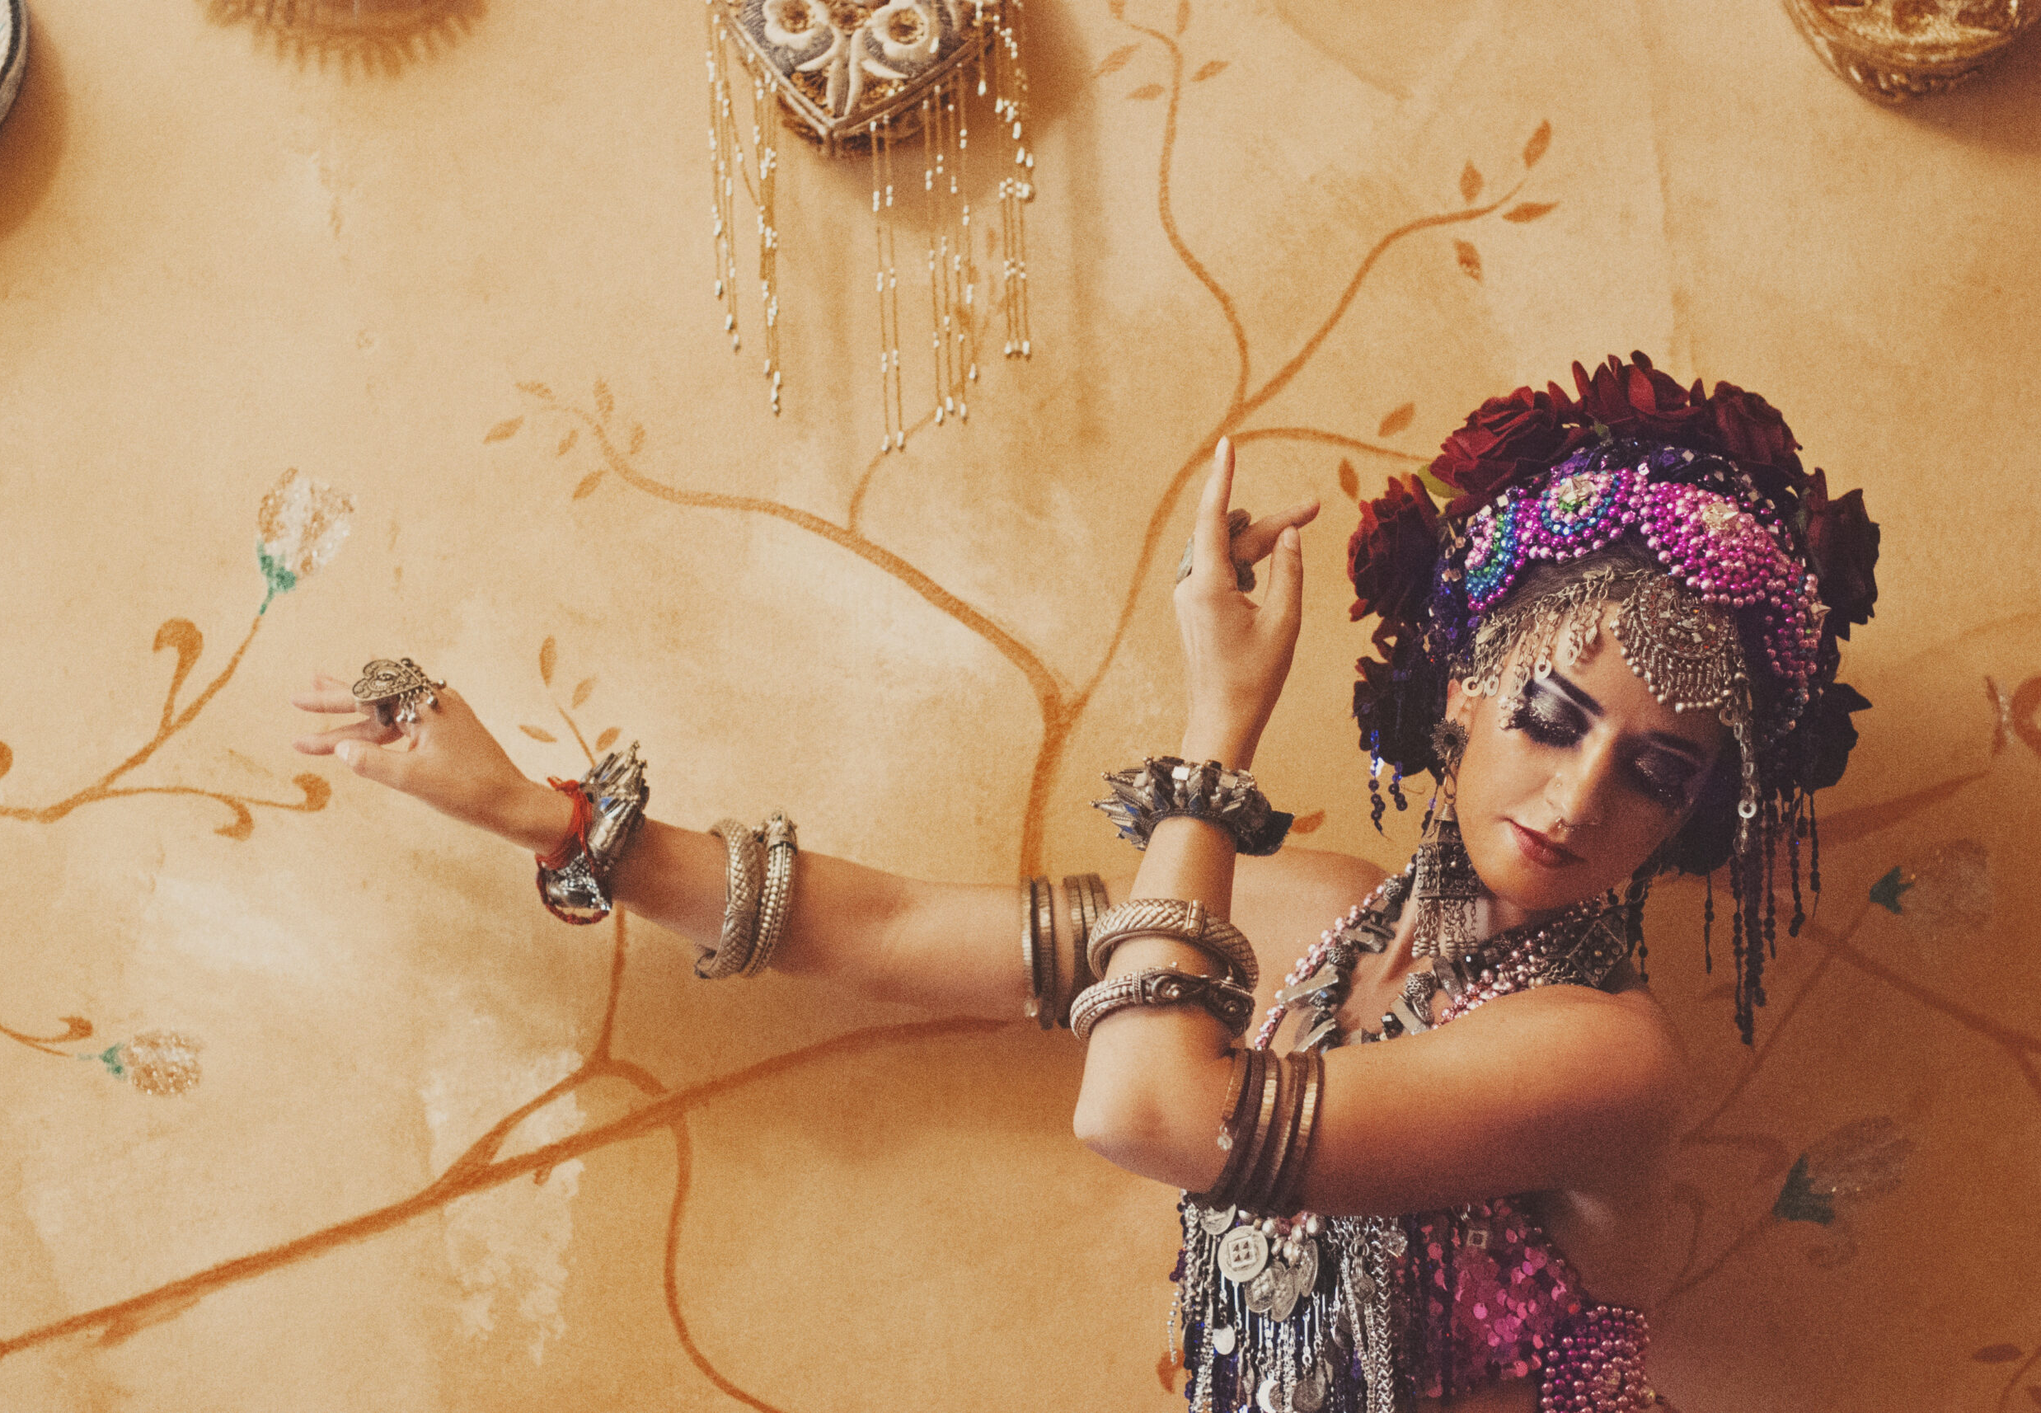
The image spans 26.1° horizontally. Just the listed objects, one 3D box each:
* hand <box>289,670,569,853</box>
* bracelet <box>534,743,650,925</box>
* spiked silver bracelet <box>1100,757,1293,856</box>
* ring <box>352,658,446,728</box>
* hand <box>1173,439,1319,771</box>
[{"bbox_3d":[-0.307,0.025,2.290,0.160,0.065,0.085,22,0,-13],"label":"hand"},{"bbox_3d":[-0.225,0.067,2.310,0.042,0.092,0.095,18,6,-16],"label":"bracelet"},{"bbox_3d":[0.087,0.051,2.220,0.100,0.034,0.095,7,-16,2],"label":"spiked silver bracelet"},{"bbox_3d":[-0.322,-0.007,2.280,0.044,0.026,0.034,-5,36,1],"label":"ring"},{"bbox_3d":[0.114,-0.051,2.220,0.070,0.165,0.080,3,-5,-30],"label":"hand"}]

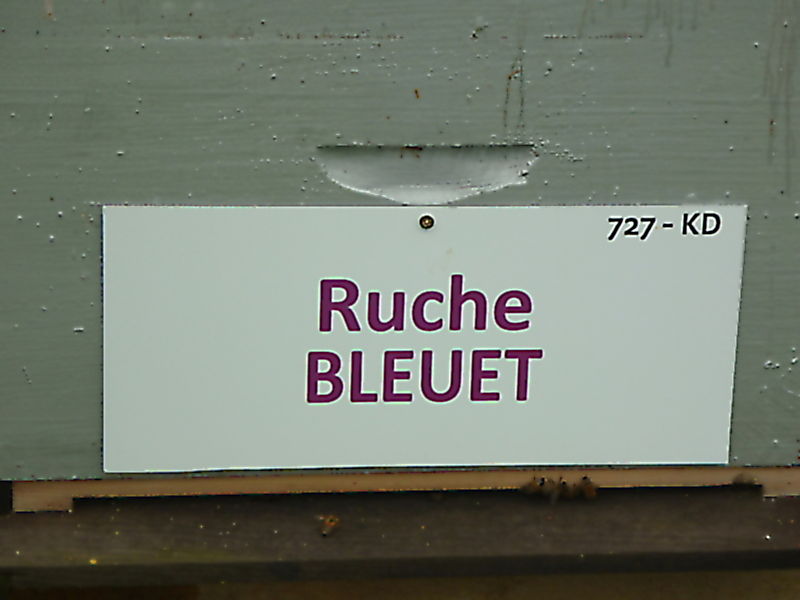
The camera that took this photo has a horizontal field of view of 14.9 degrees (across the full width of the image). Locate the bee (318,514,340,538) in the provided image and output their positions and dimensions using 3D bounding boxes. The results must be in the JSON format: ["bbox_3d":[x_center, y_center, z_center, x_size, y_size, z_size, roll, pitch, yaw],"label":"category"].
[{"bbox_3d":[-0.033,0.106,1.425,0.008,0.005,0.013,9,21,19],"label":"bee"}]

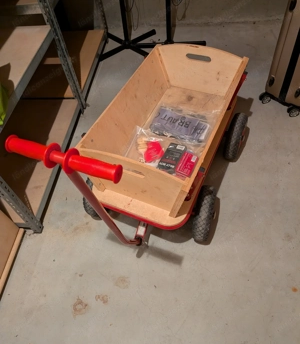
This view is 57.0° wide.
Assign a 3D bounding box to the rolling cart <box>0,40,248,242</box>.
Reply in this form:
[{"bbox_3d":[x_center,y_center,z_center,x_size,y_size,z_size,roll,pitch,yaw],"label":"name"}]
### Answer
[{"bbox_3d":[0.046,-0.175,1.171,0.610,0.920,1.100,18,58,19],"label":"rolling cart"}]

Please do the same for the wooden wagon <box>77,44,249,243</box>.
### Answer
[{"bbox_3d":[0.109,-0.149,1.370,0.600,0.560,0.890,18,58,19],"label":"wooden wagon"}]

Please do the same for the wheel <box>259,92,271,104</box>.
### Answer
[{"bbox_3d":[0.774,-0.497,1.865,0.056,0.056,0.045,-24,55,-11],"label":"wheel"}]

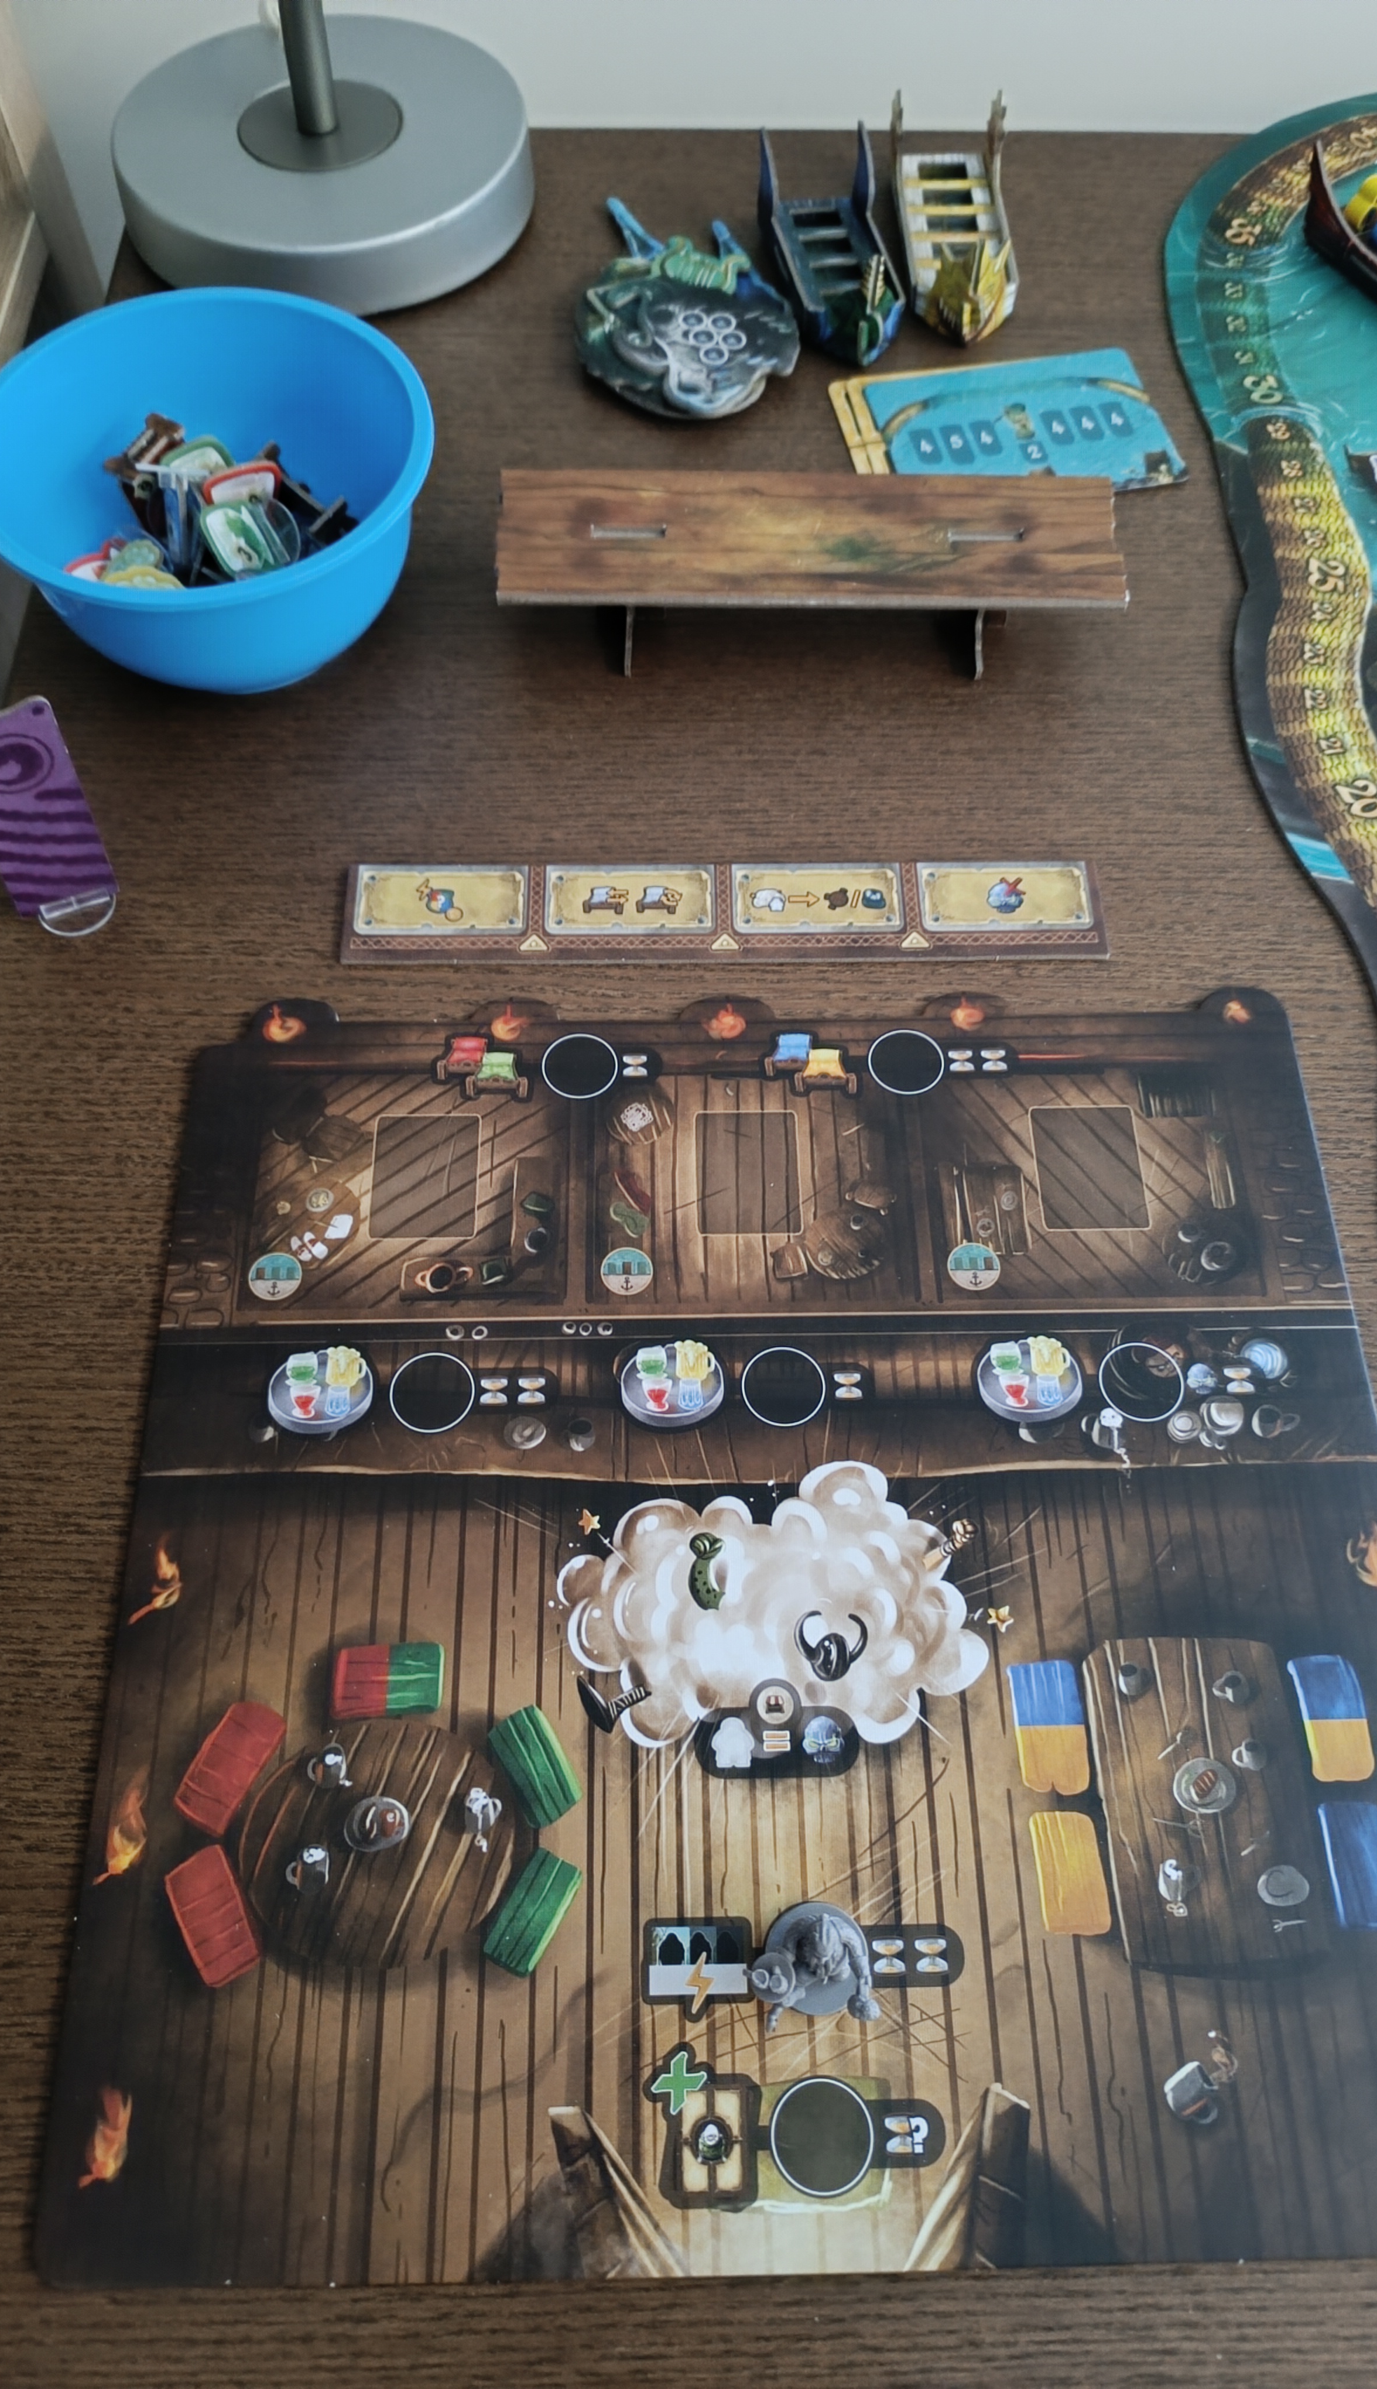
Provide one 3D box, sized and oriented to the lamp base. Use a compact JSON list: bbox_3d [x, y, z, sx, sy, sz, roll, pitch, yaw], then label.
[{"bbox_3d":[-0.124,-0.356,0.569,0.139,0.021,0.139,-1,63,-1],"label":"lamp base"}]

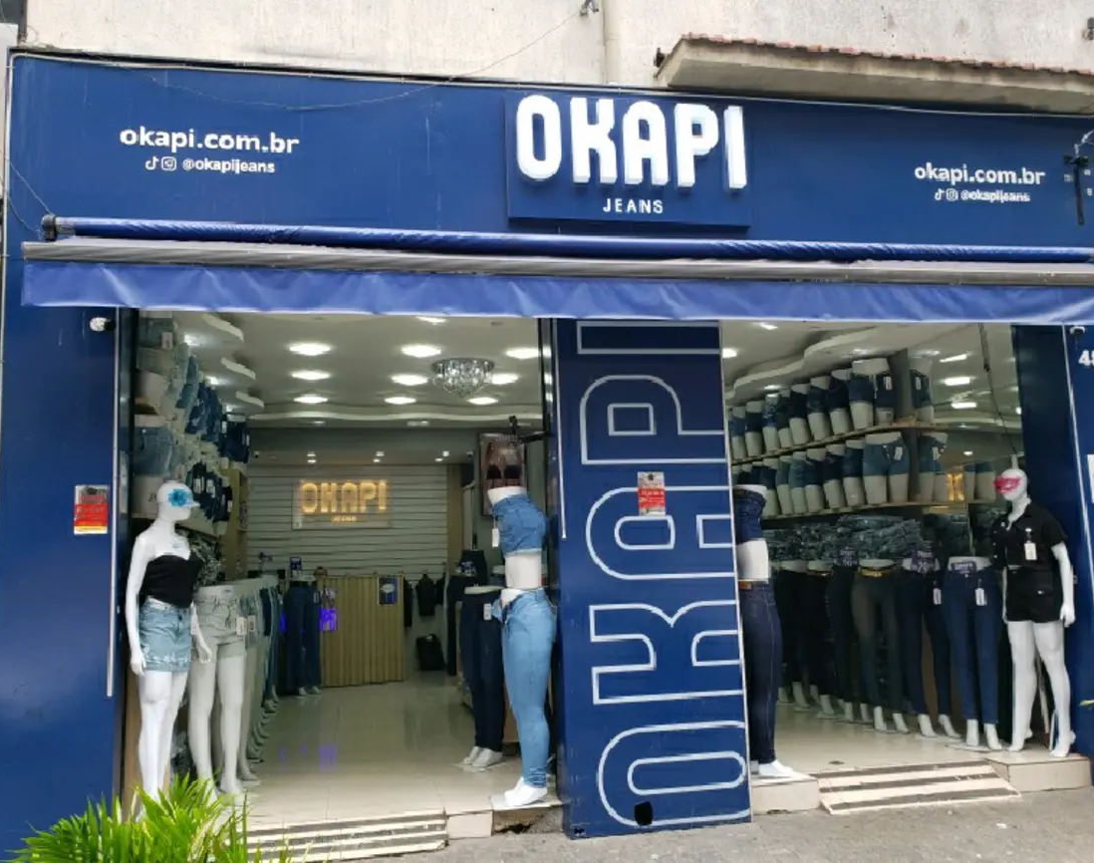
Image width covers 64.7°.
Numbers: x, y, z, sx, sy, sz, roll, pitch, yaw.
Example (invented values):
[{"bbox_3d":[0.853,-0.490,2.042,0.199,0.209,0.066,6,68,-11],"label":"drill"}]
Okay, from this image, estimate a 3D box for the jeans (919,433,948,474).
[{"bbox_3d":[3.033,0.175,6.751,0.340,0.310,0.240,3,-9,-37],"label":"jeans"}]

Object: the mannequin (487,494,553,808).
[{"bbox_3d":[-0.153,1.130,4.720,0.320,1.680,0.330,3,-9,-32],"label":"mannequin"}]

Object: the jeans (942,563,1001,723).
[{"bbox_3d":[2.650,1.311,5.420,0.360,1.000,0.250,-3,-8,2],"label":"jeans"}]

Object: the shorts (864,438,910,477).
[{"bbox_3d":[2.620,0.204,6.661,0.350,0.310,0.240,-4,-7,16],"label":"shorts"}]

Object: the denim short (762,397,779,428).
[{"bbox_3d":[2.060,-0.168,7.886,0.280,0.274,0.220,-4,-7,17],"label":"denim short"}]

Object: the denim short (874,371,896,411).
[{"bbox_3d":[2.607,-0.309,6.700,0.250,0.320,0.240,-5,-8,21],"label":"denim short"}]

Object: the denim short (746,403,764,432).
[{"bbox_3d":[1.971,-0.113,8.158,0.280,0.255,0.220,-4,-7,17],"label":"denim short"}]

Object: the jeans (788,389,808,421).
[{"bbox_3d":[2.367,-0.251,7.906,0.340,0.300,0.250,-4,-7,12],"label":"jeans"}]

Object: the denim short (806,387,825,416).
[{"bbox_3d":[2.426,-0.267,7.579,0.340,0.270,0.250,-4,-7,12],"label":"denim short"}]

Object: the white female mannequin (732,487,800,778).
[{"bbox_3d":[1.211,1.145,5.022,0.350,1.620,0.350,-1,-7,-5],"label":"white female mannequin"}]

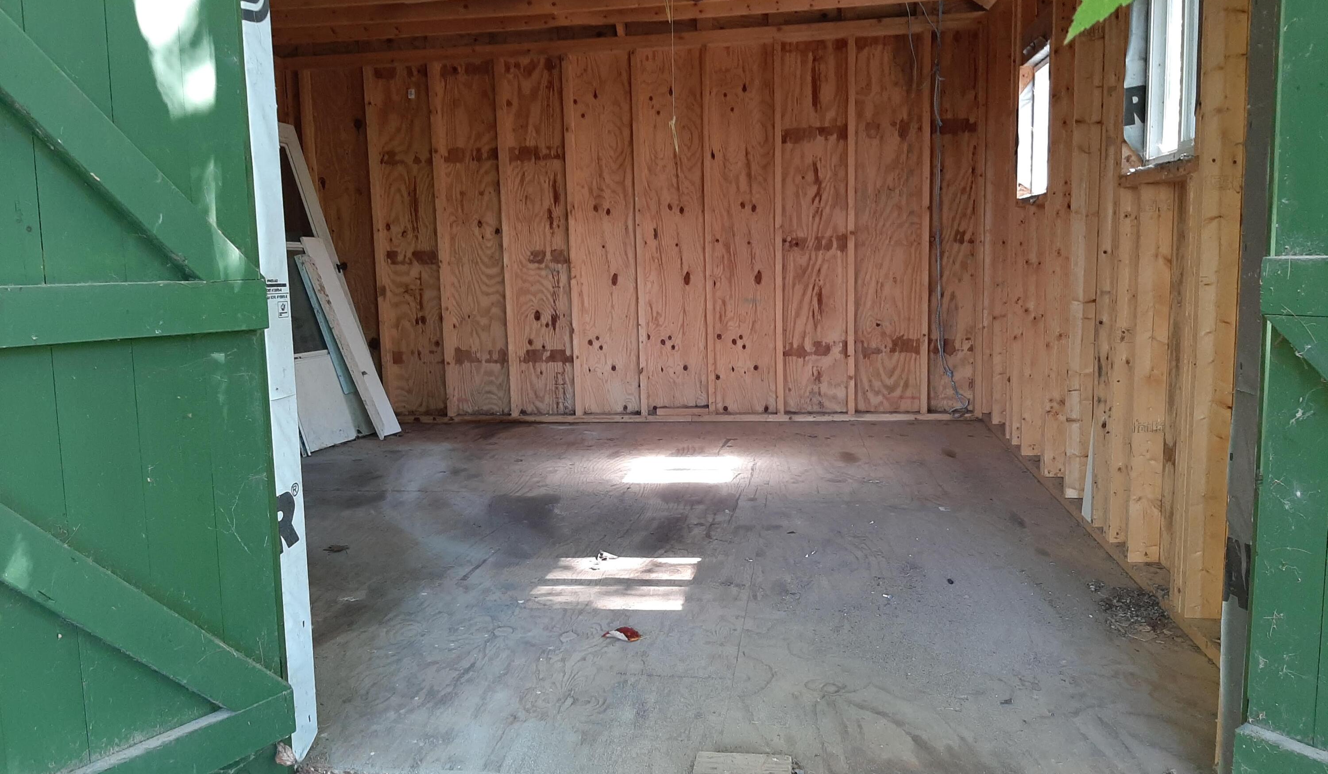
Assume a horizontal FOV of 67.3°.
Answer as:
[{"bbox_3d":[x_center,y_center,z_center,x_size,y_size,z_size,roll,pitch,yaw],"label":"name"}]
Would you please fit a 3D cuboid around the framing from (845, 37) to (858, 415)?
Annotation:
[{"bbox_3d":[1.072,-0.890,5.690,0.038,2.108,0.089,0,8,9],"label":"framing"}]

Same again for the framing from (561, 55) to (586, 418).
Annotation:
[{"bbox_3d":[-0.535,-0.878,5.932,0.038,2.108,0.089,0,8,9],"label":"framing"}]

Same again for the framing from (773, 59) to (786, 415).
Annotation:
[{"bbox_3d":[0.670,-0.887,5.751,0.038,2.108,0.089,0,8,9],"label":"framing"}]

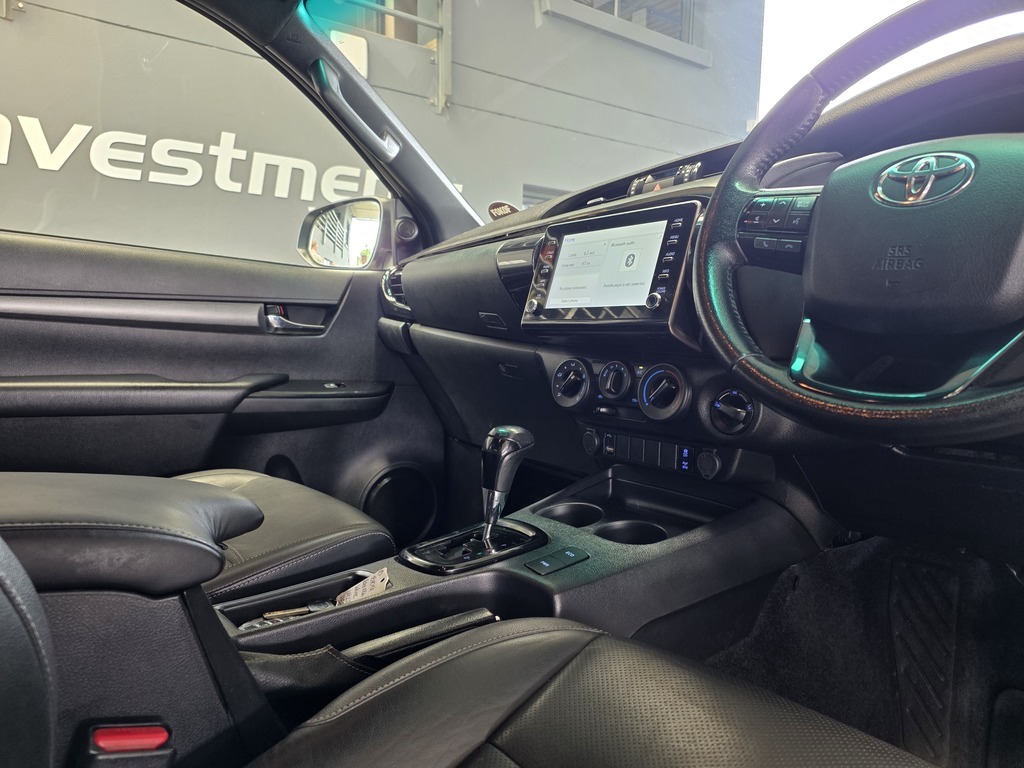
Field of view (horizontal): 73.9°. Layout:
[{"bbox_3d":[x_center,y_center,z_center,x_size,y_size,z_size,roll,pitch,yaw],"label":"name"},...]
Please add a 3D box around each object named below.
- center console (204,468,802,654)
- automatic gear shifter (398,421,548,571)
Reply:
[{"bbox_3d":[0.027,0.221,0.750,0.664,0.170,0.262,-3,5,-40],"label":"center console"},{"bbox_3d":[-0.038,0.122,0.762,0.164,0.146,0.090,-3,5,-40],"label":"automatic gear shifter"}]

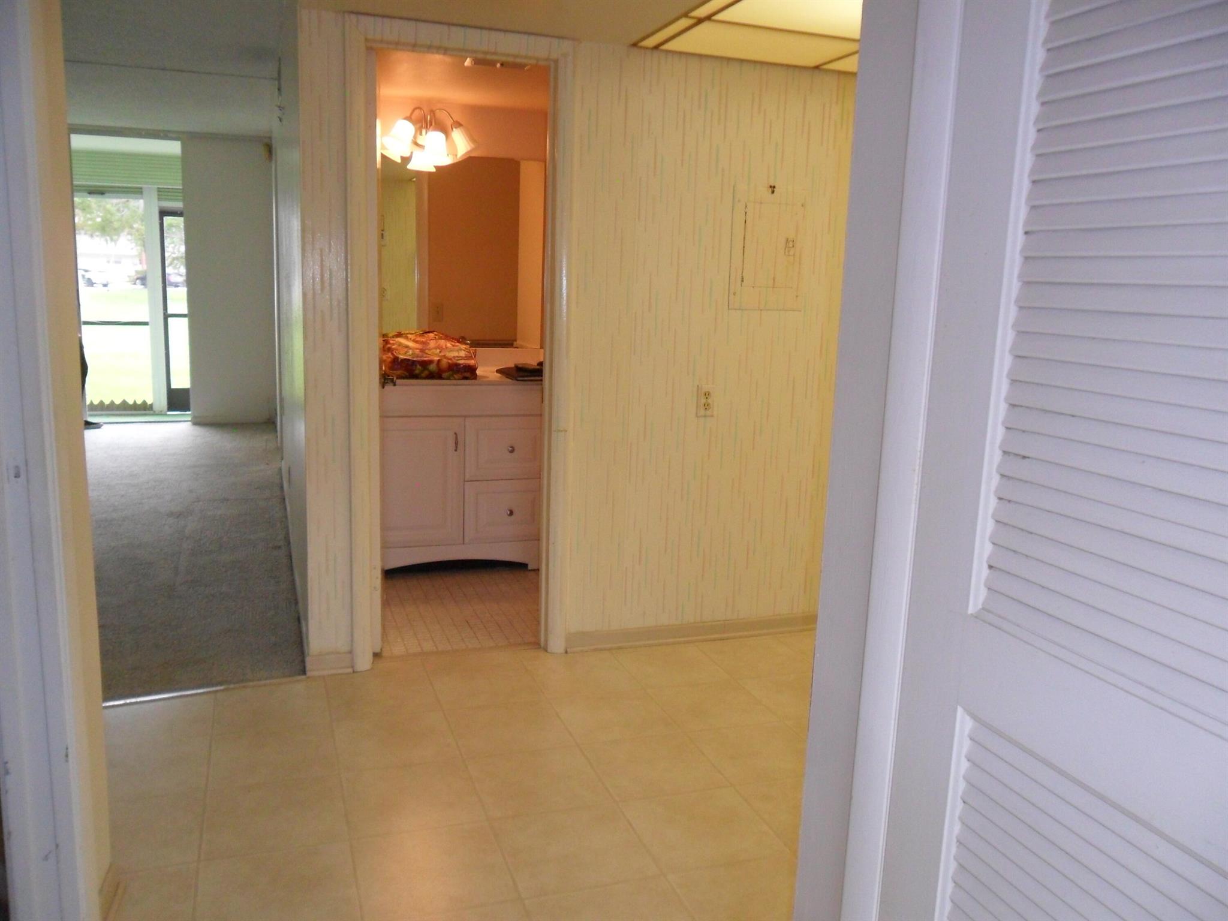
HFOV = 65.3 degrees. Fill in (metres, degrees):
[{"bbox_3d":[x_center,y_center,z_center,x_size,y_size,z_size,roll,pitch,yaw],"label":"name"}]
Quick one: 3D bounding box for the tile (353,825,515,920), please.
[{"bbox_3d":[-0.409,0.925,2.159,0.331,0.010,0.330,-2,10,-19],"label":"tile"}]

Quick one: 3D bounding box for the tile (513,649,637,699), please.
[{"bbox_3d":[-0.111,0.739,3.286,0.328,0.012,0.328,-2,10,-19],"label":"tile"}]

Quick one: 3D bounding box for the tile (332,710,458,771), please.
[{"bbox_3d":[-0.627,0.814,2.772,0.331,0.010,0.330,-2,10,-19],"label":"tile"}]

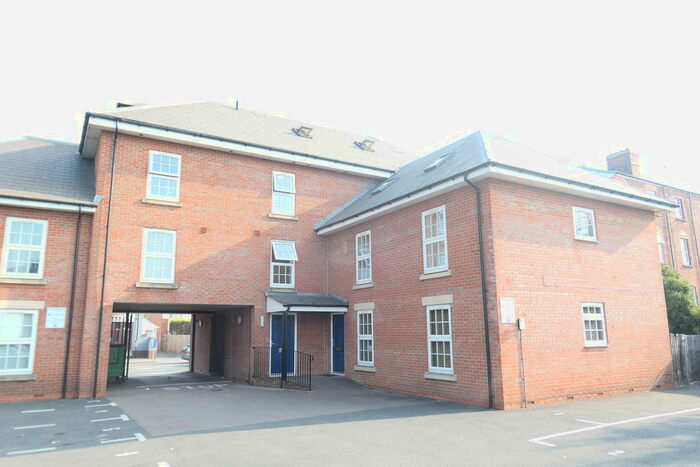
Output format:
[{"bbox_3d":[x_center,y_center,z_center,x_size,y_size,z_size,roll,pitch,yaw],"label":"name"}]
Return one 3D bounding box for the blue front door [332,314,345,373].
[{"bbox_3d":[-0.381,3.839,16.315,0.080,2.020,0.920,6,-12,-31],"label":"blue front door"}]

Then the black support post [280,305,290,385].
[{"bbox_3d":[-1.996,3.475,14.418,0.130,2.350,0.130,6,-13,-29],"label":"black support post"}]

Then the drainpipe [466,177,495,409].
[{"bbox_3d":[2.914,1.205,10.606,0.420,5.280,0.095,6,-12,-31],"label":"drainpipe"}]

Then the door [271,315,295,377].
[{"bbox_3d":[-2.309,3.807,16.068,0.930,2.020,0.080,6,-12,-31],"label":"door"}]

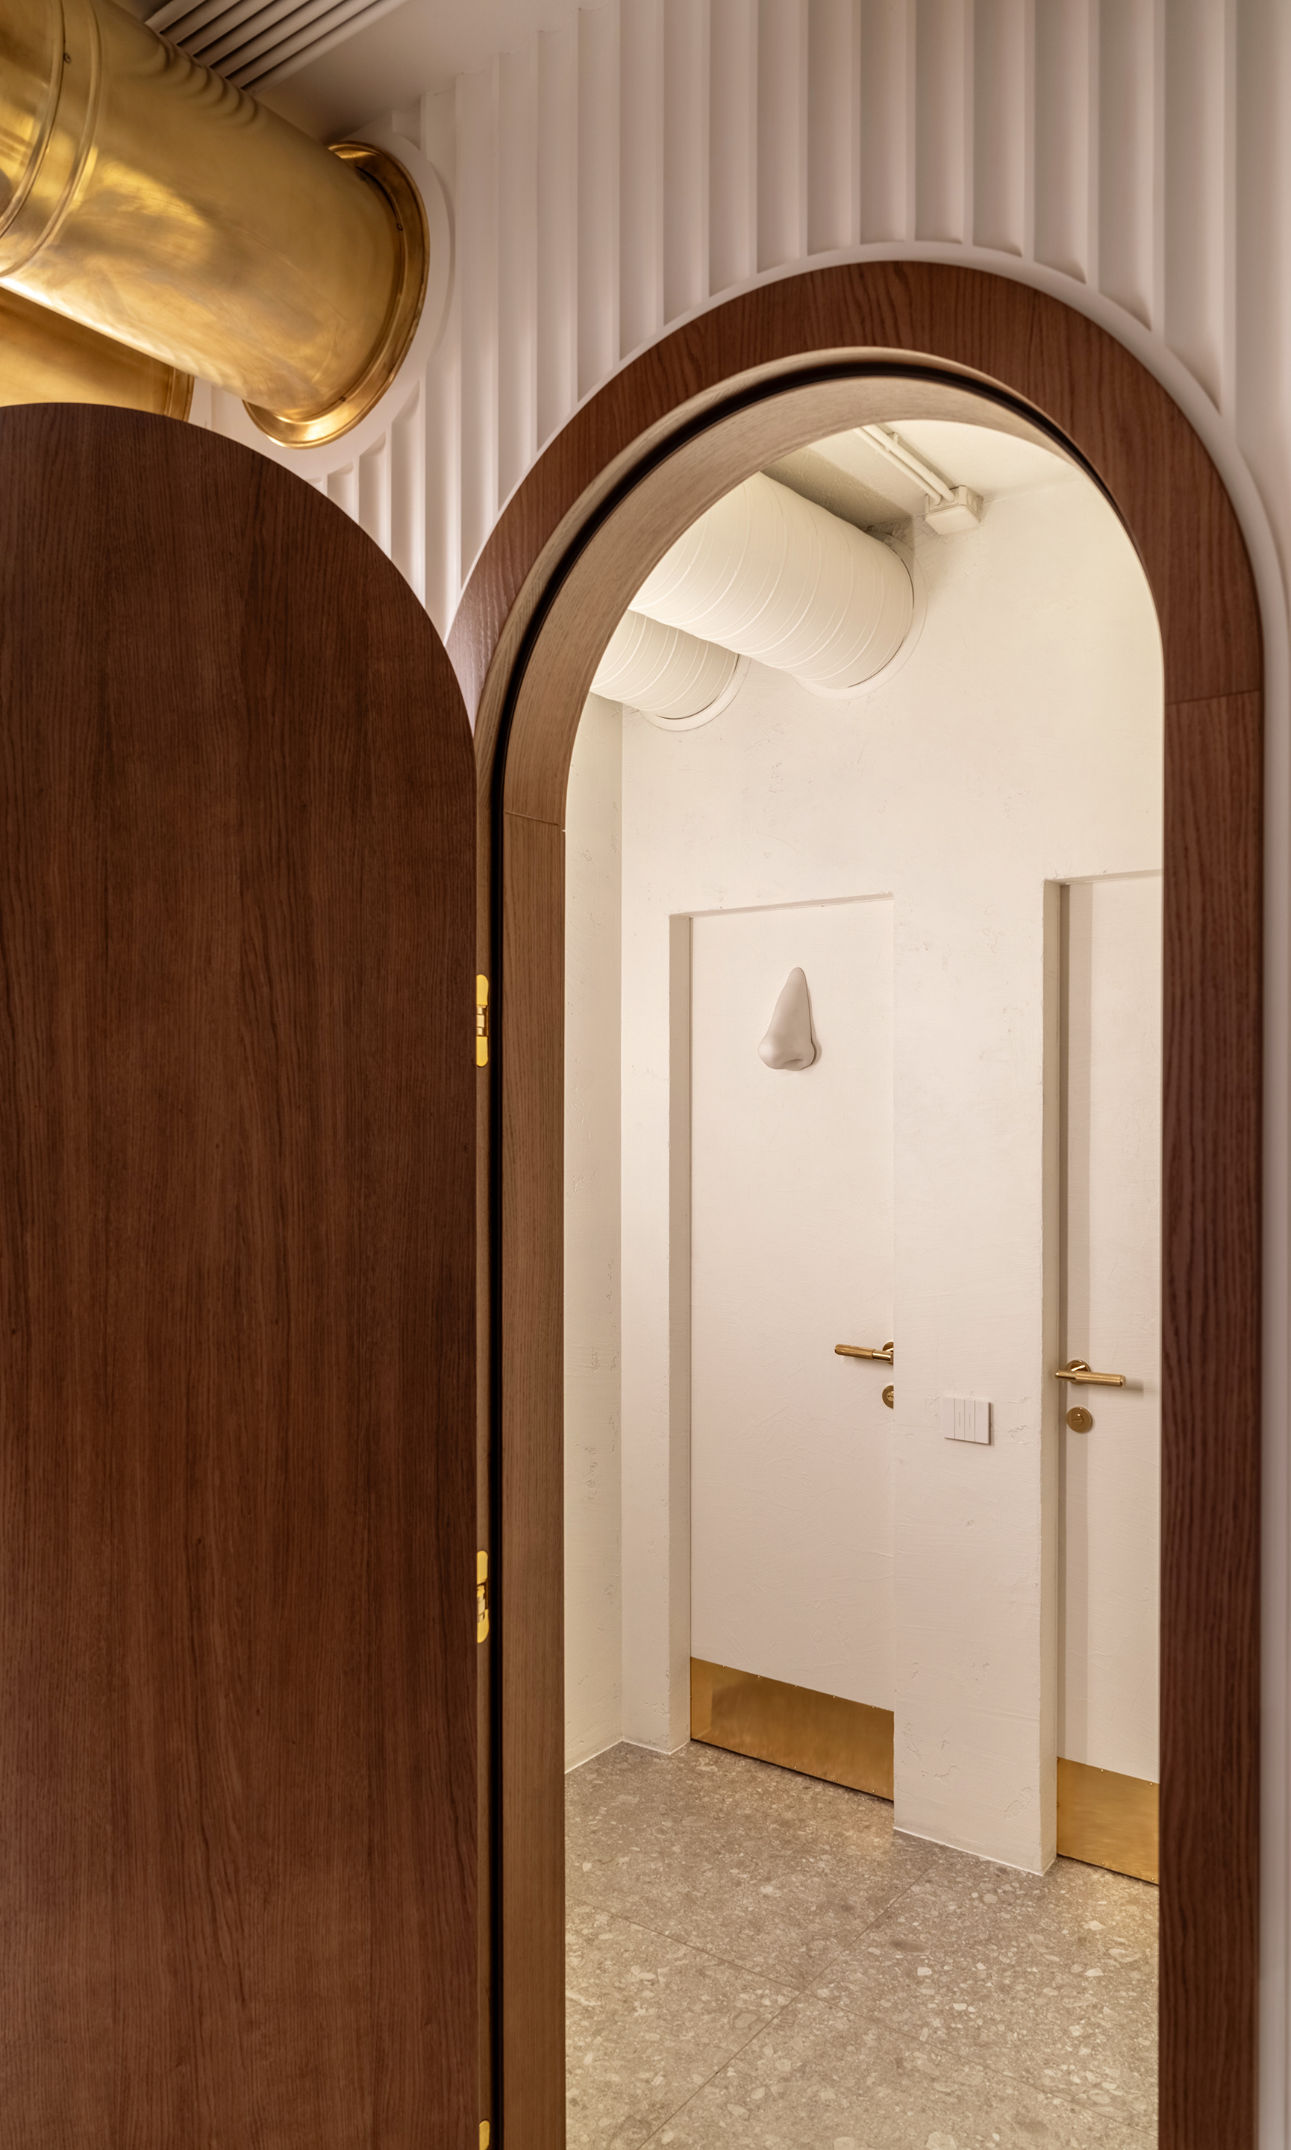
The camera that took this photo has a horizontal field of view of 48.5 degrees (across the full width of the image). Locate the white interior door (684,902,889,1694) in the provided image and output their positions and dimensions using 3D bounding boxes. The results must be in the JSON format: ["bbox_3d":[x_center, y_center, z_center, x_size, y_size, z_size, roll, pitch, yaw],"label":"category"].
[{"bbox_3d":[0.362,0.604,3.283,0.590,1.950,0.045,0,-1,35],"label":"white interior door"}]

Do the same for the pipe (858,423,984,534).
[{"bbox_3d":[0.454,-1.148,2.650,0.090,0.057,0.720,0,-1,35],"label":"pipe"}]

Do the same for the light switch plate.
[{"bbox_3d":[0.657,0.707,2.929,0.094,0.084,0.012,0,-1,35],"label":"light switch plate"}]

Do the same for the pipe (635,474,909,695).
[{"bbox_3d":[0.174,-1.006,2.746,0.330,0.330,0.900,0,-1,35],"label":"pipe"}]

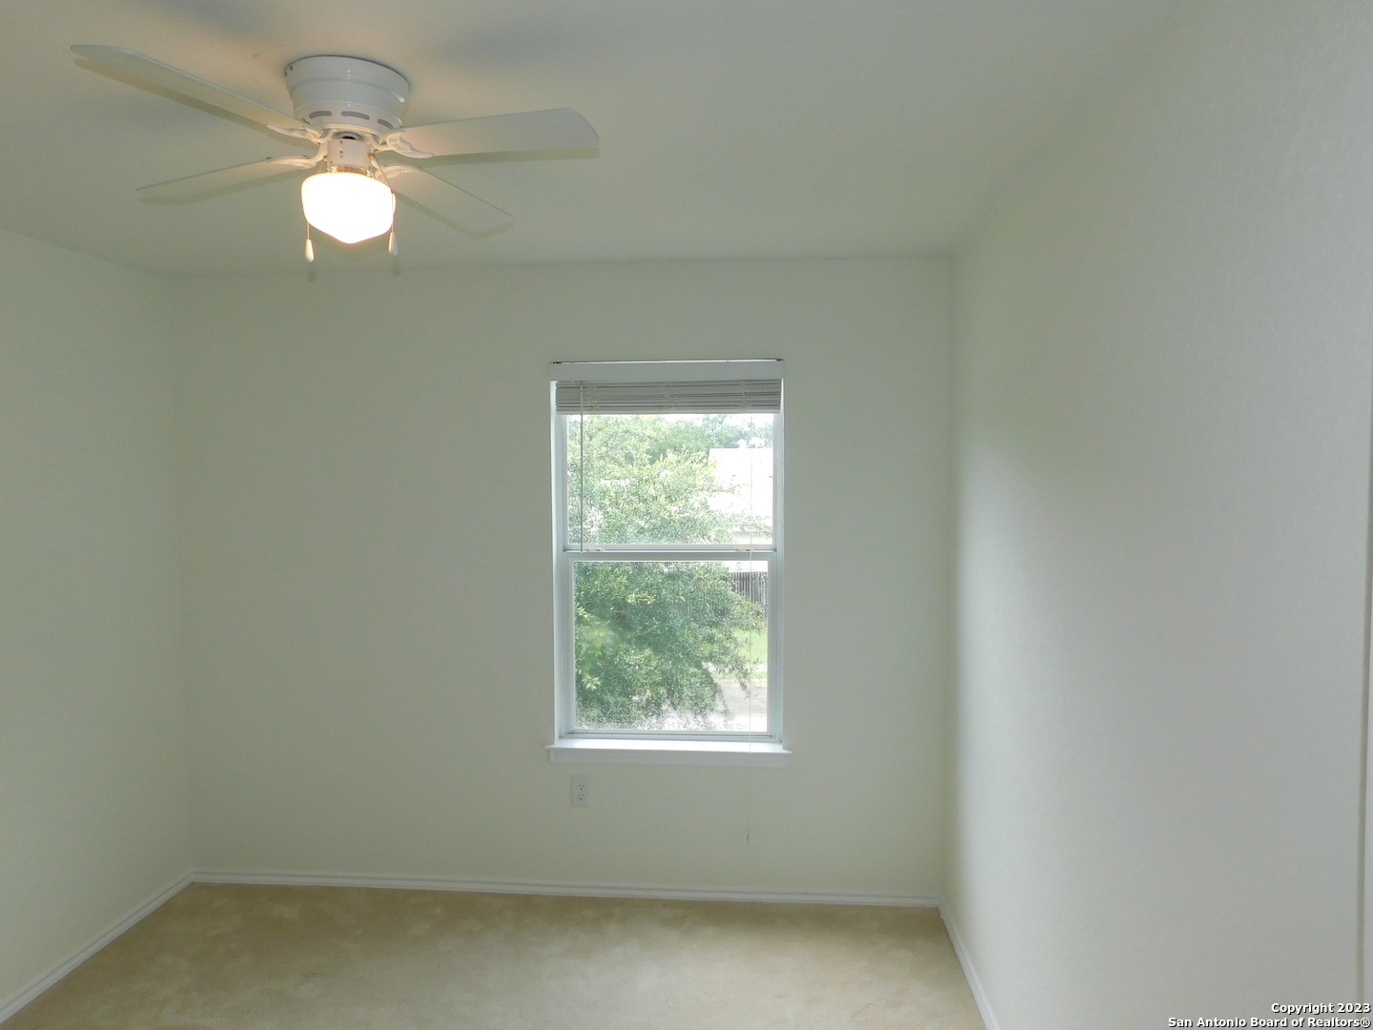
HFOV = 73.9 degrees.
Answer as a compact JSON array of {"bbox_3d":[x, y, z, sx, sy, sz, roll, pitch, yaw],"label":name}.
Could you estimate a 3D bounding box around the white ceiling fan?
[{"bbox_3d":[-0.650,-0.669,1.761,1.020,0.335,1.020,1,4,19],"label":"white ceiling fan"}]

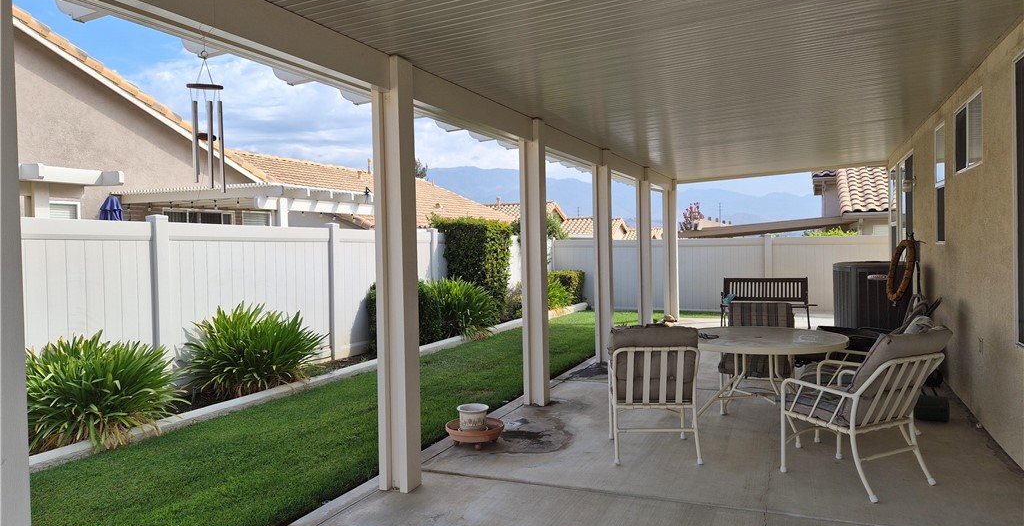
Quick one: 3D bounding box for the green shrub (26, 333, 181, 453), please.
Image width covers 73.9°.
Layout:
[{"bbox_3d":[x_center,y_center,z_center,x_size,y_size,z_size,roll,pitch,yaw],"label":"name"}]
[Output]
[{"bbox_3d":[-3.244,0.974,5.384,1.051,0.788,1.080,-1,1,24],"label":"green shrub"}]

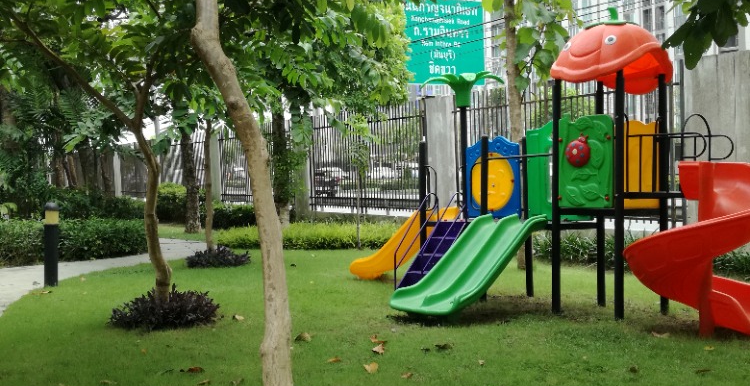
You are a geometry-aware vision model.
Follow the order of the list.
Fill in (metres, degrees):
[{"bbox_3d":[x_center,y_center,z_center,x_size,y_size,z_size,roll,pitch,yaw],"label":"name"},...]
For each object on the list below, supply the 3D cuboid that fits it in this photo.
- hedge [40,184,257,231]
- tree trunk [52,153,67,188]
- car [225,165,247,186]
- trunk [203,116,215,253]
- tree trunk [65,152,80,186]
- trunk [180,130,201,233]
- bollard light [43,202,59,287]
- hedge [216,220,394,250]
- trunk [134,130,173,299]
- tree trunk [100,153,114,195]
[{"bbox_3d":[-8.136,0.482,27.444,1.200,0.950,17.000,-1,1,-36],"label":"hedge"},{"bbox_3d":[-10.921,-0.294,27.000,0.420,2.500,0.380,0,0,0],"label":"tree trunk"},{"bbox_3d":[-8.523,-0.954,48.000,1.780,1.500,4.300,-1,1,-23],"label":"car"},{"bbox_3d":[-2.983,-0.063,14.000,0.210,2.500,0.180,0,0,0],"label":"trunk"},{"bbox_3d":[-10.856,-0.187,28.009,0.500,2.300,0.420,0,1,0],"label":"tree trunk"},{"bbox_3d":[-4.730,-0.328,20.247,0.450,2.750,0.400,0,1,0],"label":"trunk"},{"bbox_3d":[-4.181,0.659,10.036,0.180,1.090,0.180,0,1,0],"label":"bollard light"},{"bbox_3d":[-1.466,1.021,18.300,4.600,0.500,1.500,0,0,0],"label":"hedge"},{"bbox_3d":[-2.215,0.315,7.915,0.360,1.800,0.260,0,1,0],"label":"trunk"},{"bbox_3d":[-9.260,-0.225,27.000,0.440,2.500,0.380,0,0,0],"label":"tree trunk"}]

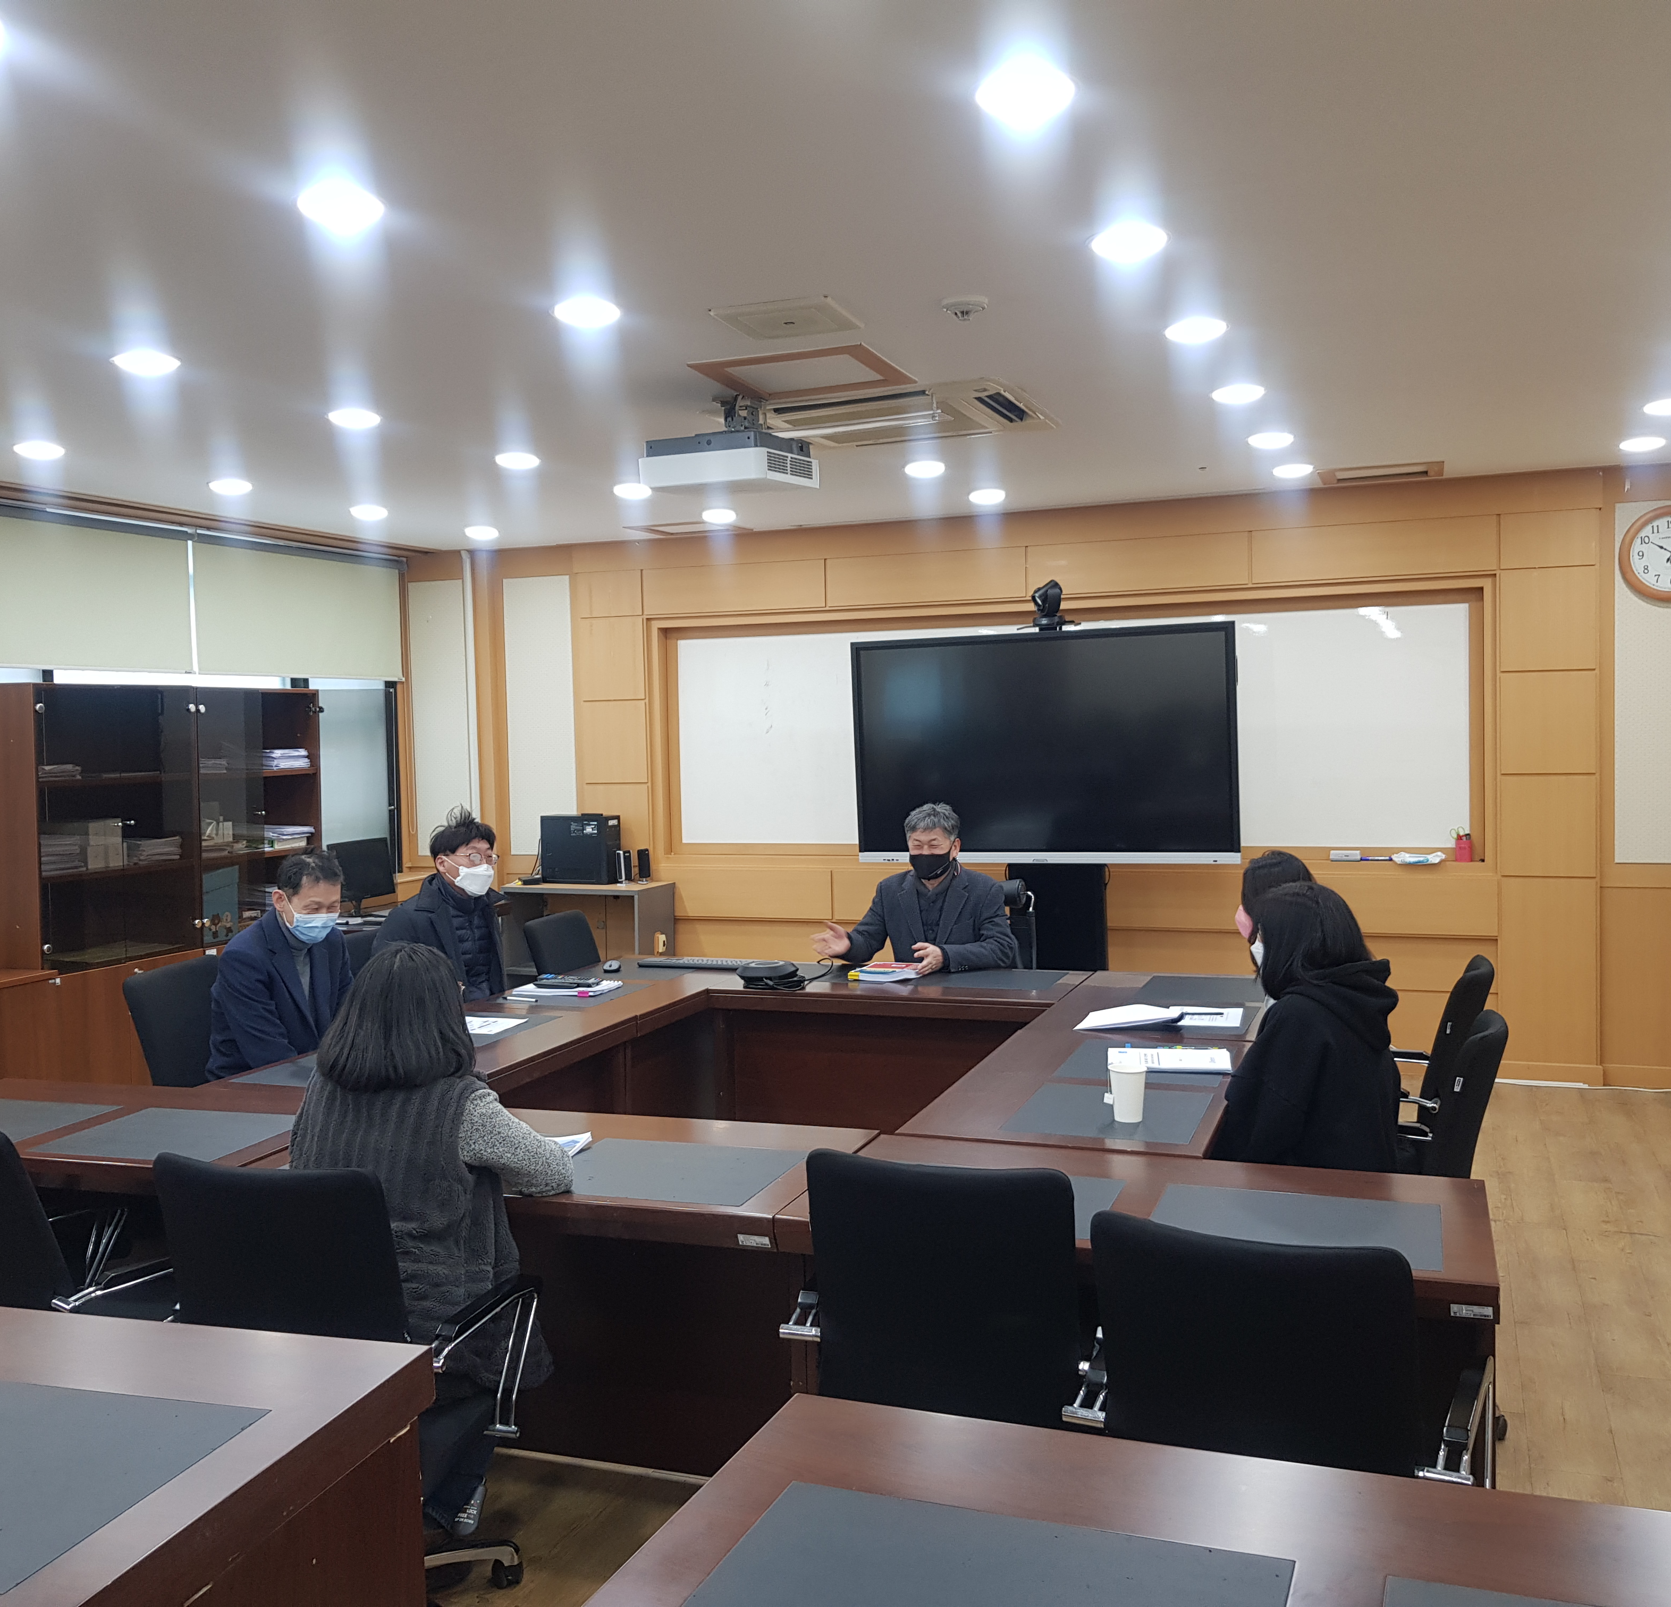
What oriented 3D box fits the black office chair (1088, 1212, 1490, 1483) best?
[{"bbox_3d":[0.694,1.033,2.477,0.580,0.910,0.600,0,3,26],"label":"black office chair"}]

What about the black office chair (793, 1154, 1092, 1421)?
[{"bbox_3d":[0.283,1.024,2.882,0.580,0.910,0.600,0,3,23],"label":"black office chair"}]

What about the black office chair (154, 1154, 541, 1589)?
[{"bbox_3d":[-0.812,1.046,2.925,0.600,0.920,0.620,0,2,20],"label":"black office chair"}]

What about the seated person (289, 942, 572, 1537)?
[{"bbox_3d":[-0.768,0.870,3.049,0.540,1.245,0.680,0,3,21],"label":"seated person"}]

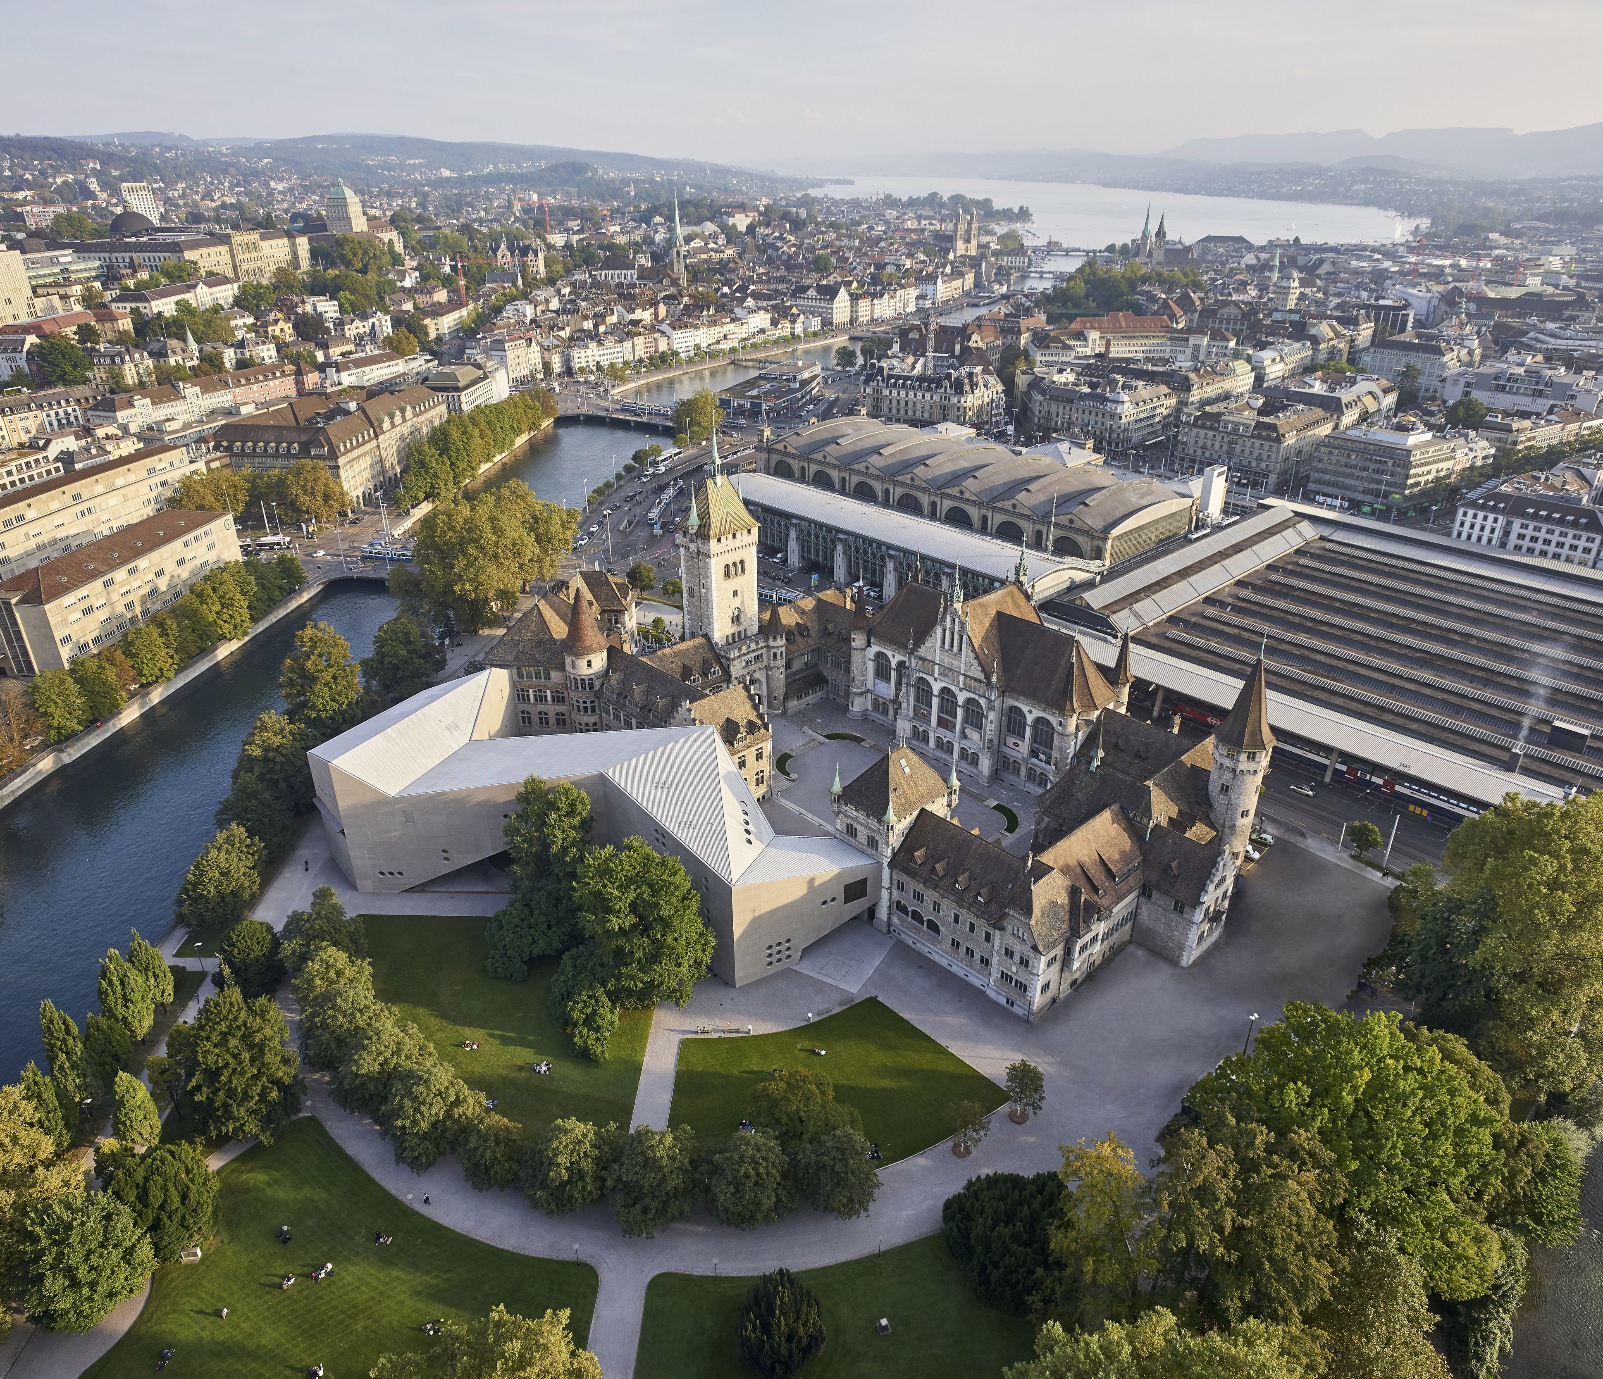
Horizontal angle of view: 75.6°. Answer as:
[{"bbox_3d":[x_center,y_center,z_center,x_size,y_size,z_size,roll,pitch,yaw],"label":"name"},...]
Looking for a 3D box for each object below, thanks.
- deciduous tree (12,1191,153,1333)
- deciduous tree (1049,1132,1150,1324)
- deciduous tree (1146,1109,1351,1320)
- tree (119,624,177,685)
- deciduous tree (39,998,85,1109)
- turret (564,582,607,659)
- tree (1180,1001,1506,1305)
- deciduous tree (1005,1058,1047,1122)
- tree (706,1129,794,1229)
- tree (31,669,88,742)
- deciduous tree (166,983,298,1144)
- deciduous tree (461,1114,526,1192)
[{"bbox_3d":[-75.070,60.770,108.890,11.800,16.700,11.800,23,35,37],"label":"deciduous tree"},{"bbox_3d":[29.437,52.731,100.475,9.134,21.863,8.940,0,27,0],"label":"deciduous tree"},{"bbox_3d":[46.197,55.719,109.381,20.000,21.500,20.000,0,27,0],"label":"deciduous tree"},{"bbox_3d":[-152.620,-7.990,241.870,11.200,14.500,11.200,-17,32,-31],"label":"tree"},{"bbox_3d":[-86.270,43.380,121.000,4.000,17.500,4.000,0,26,0],"label":"deciduous tree"},{"bbox_3d":[-42.656,-14.165,202.342,8.648,13.604,8.648,0,27,0],"label":"turret"},{"bbox_3d":[53.240,46.400,103.330,27.000,26.500,27.000,0,26,0],"label":"tree"},{"bbox_3d":[26.806,48.374,124.359,4.664,8.357,4.664,0,27,0],"label":"deciduous tree"},{"bbox_3d":[-6.030,57.290,120.070,10.200,12.000,10.200,-2,27,-4],"label":"tree"},{"bbox_3d":[-150.793,4.042,210.484,8.800,16.800,8.800,0,27,0],"label":"tree"},{"bbox_3d":[-69.940,47.180,128.140,13.700,23.500,13.700,-19,32,-32],"label":"deciduous tree"},{"bbox_3d":[-34.599,52.252,115.707,7.579,9.328,7.579,0,27,0],"label":"deciduous tree"}]

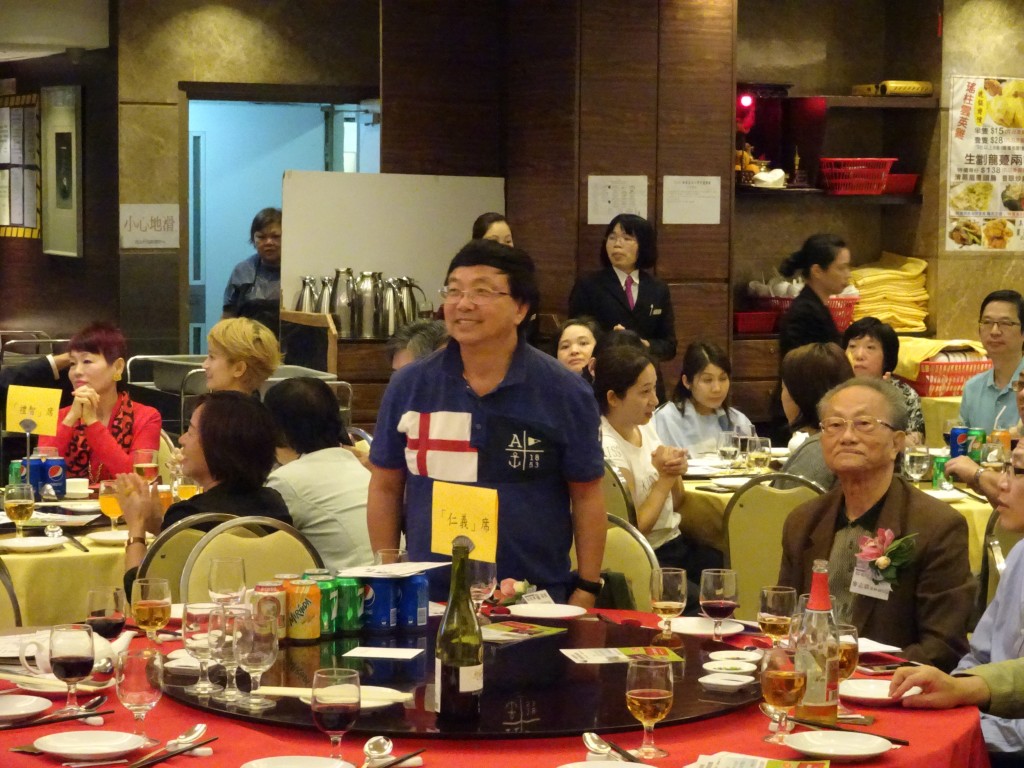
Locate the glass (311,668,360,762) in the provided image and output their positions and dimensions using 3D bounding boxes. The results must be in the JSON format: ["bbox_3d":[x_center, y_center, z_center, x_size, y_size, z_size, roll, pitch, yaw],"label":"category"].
[{"bbox_3d":[-0.291,0.554,4.174,0.080,0.155,0.080,0,5,0],"label":"glass"}]

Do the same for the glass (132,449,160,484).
[{"bbox_3d":[-1.083,0.275,7.455,0.077,0.150,0.077,0,4,0],"label":"glass"}]

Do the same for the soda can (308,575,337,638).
[{"bbox_3d":[-0.379,0.445,5.012,0.066,0.115,0.066,0,4,0],"label":"soda can"}]

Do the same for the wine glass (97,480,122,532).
[{"bbox_3d":[-1.044,0.335,6.606,0.077,0.151,0.077,0,4,0],"label":"wine glass"}]

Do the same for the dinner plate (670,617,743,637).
[{"bbox_3d":[0.397,0.517,5.271,0.185,0.021,0.185,0,4,0],"label":"dinner plate"}]

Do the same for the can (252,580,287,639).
[{"bbox_3d":[-0.484,0.457,5.028,0.066,0.117,0.066,0,5,0],"label":"can"}]

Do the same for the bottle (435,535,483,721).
[{"bbox_3d":[-0.088,0.420,4.250,0.080,0.295,0.080,0,4,0],"label":"bottle"}]

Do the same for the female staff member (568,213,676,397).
[{"bbox_3d":[0.449,0.115,10.333,0.450,1.620,0.310,0,4,-7],"label":"female staff member"}]

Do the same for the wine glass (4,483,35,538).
[{"bbox_3d":[-1.307,0.346,6.670,0.079,0.156,0.079,1,4,0],"label":"wine glass"}]

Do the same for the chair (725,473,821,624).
[{"bbox_3d":[0.897,0.685,7.472,0.430,0.900,0.540,3,5,28],"label":"chair"}]

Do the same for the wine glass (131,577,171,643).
[{"bbox_3d":[-0.735,0.479,5.124,0.079,0.156,0.079,1,4,0],"label":"wine glass"}]

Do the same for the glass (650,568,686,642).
[{"bbox_3d":[0.323,0.460,5.185,0.077,0.150,0.077,0,4,0],"label":"glass"}]

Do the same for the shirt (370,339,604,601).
[{"bbox_3d":[-0.057,0.195,5.810,0.540,0.620,0.290,1,5,7],"label":"shirt"}]

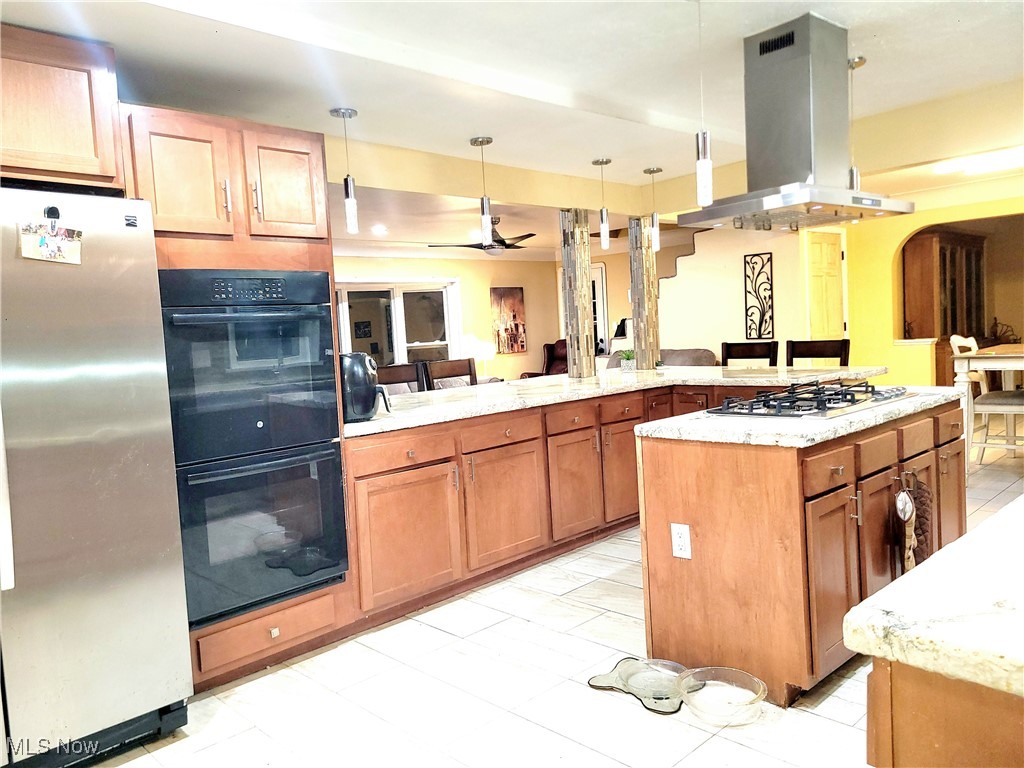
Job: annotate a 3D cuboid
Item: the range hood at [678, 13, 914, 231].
[{"bbox_3d":[1.169,-1.067,3.197,0.830,0.760,0.610,-7,5,-42],"label":"range hood"}]

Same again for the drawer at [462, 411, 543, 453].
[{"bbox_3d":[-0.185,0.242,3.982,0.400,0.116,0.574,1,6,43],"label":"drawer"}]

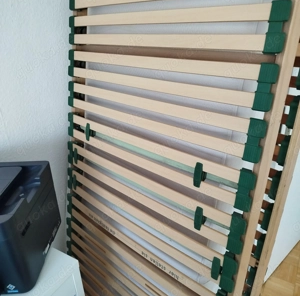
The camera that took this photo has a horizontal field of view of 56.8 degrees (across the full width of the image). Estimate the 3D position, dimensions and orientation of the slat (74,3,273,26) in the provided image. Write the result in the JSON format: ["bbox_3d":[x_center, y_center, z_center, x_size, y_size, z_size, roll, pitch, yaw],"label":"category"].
[{"bbox_3d":[-0.014,-0.425,0.911,0.848,0.037,0.011,19,22,39],"label":"slat"}]

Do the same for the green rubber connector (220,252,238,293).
[{"bbox_3d":[0.243,0.375,0.848,0.039,0.124,0.026,19,22,39],"label":"green rubber connector"}]

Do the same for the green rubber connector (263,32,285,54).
[{"bbox_3d":[0.296,-0.249,0.664,0.042,0.044,0.026,19,22,39],"label":"green rubber connector"}]

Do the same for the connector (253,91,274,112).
[{"bbox_3d":[0.285,-0.117,0.704,0.042,0.045,0.026,19,22,39],"label":"connector"}]

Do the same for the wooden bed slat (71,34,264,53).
[{"bbox_3d":[-0.020,-0.359,0.931,0.848,0.037,0.011,19,22,39],"label":"wooden bed slat"}]

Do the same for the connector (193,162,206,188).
[{"bbox_3d":[0.159,0.080,0.864,0.025,0.078,0.032,19,22,39],"label":"connector"}]

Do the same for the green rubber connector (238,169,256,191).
[{"bbox_3d":[0.267,0.083,0.763,0.039,0.046,0.026,19,22,39],"label":"green rubber connector"}]

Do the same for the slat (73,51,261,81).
[{"bbox_3d":[-0.026,-0.294,0.951,0.848,0.037,0.011,19,22,39],"label":"slat"}]

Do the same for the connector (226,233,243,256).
[{"bbox_3d":[0.252,0.280,0.819,0.039,0.051,0.026,19,22,39],"label":"connector"}]

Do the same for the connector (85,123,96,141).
[{"bbox_3d":[-0.260,-0.070,1.224,0.028,0.081,0.032,19,22,39],"label":"connector"}]

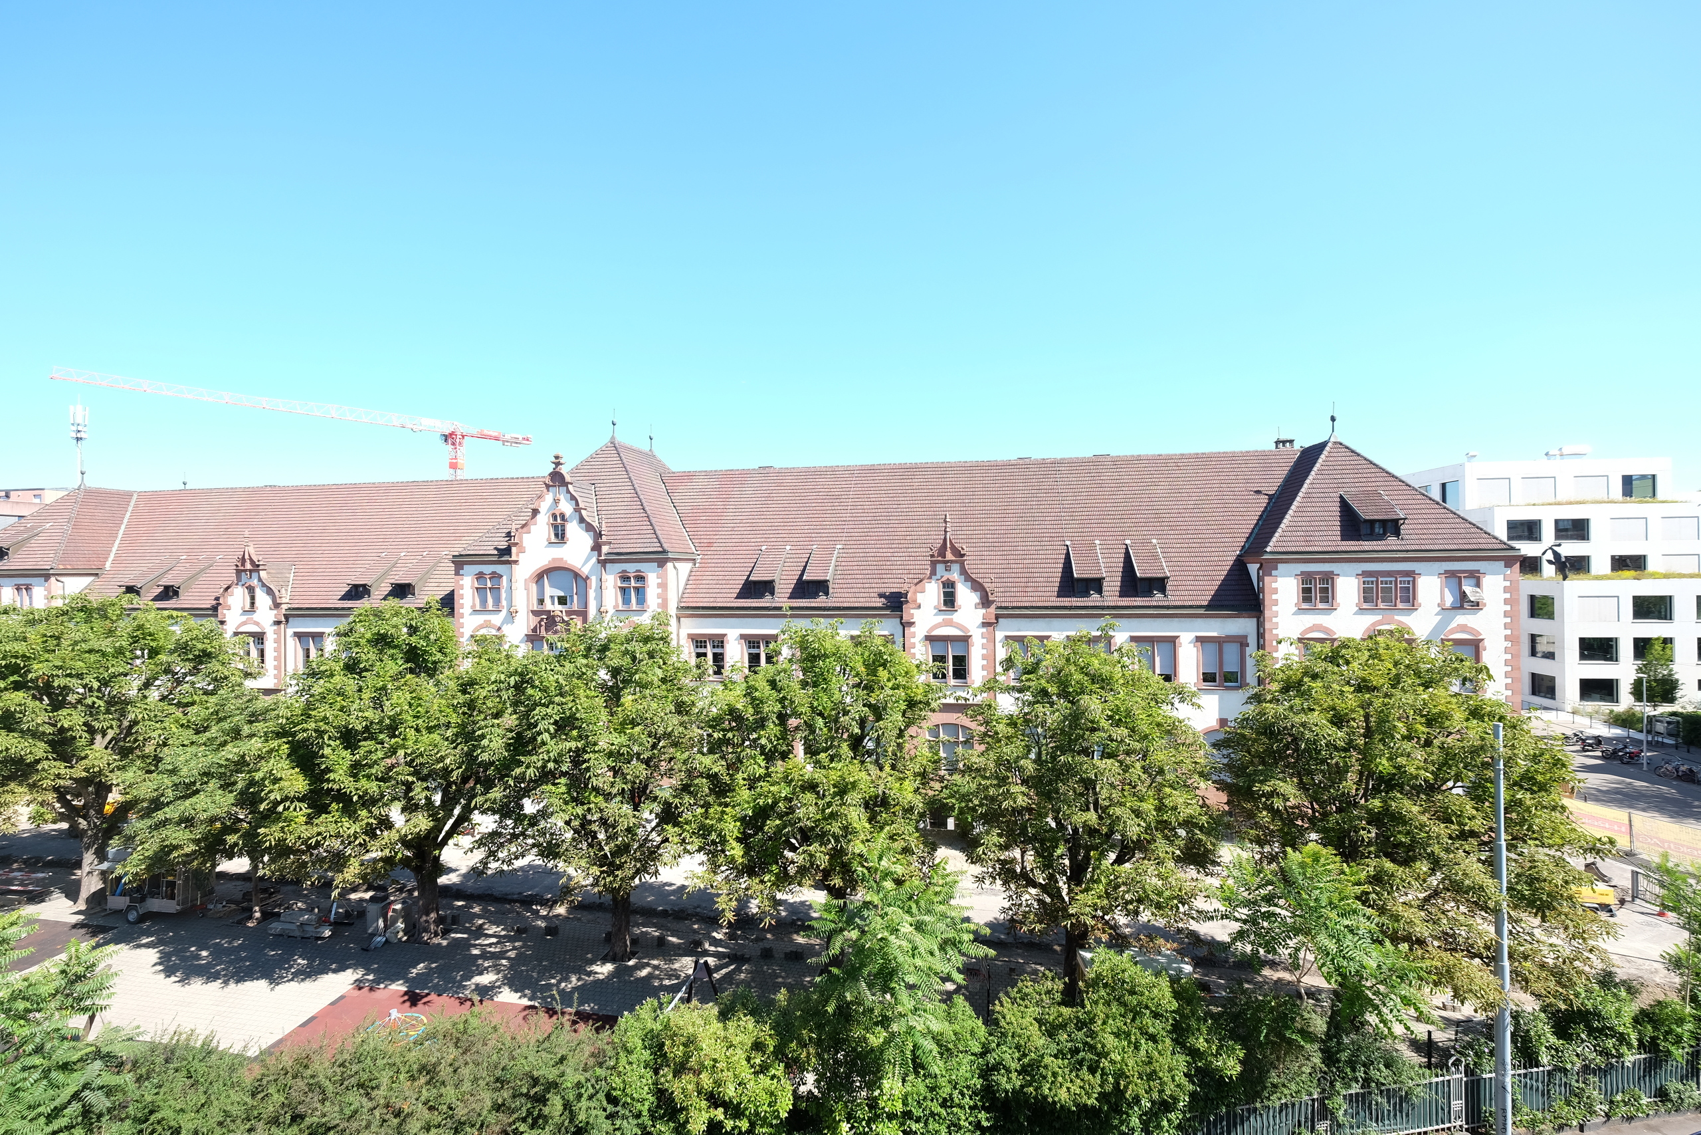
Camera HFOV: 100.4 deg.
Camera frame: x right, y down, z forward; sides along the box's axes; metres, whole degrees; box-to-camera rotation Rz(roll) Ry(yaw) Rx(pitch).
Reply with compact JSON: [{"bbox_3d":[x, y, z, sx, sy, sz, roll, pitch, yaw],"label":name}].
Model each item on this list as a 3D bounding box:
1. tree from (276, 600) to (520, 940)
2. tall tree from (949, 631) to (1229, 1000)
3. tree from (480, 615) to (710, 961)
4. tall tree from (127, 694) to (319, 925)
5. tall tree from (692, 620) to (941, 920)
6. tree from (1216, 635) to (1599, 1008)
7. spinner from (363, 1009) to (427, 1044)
[{"bbox_3d":[-15.279,7.058,24.397,7.208,11.874,6.998,-1,0,10],"label":"tree"},{"bbox_3d":[6.484,7.219,20.486,7.712,11.094,7.487,-1,0,10],"label":"tall tree"},{"bbox_3d":[-8.151,7.231,23.115,7.228,11.380,7.017,-1,0,10],"label":"tree"},{"bbox_3d":[-22.701,8.723,25.719,5.323,8.701,5.168,-1,0,10],"label":"tall tree"},{"bbox_3d":[-1.002,7.232,21.831,7.801,11.226,7.573,-1,0,10],"label":"tall tree"},{"bbox_3d":[14.215,7.213,18.792,8.322,10.940,8.080,-1,0,10],"label":"tree"},{"bbox_3d":[-12.301,12.374,19.058,1.600,1.100,1.600,-1,0,10],"label":"spinner"}]

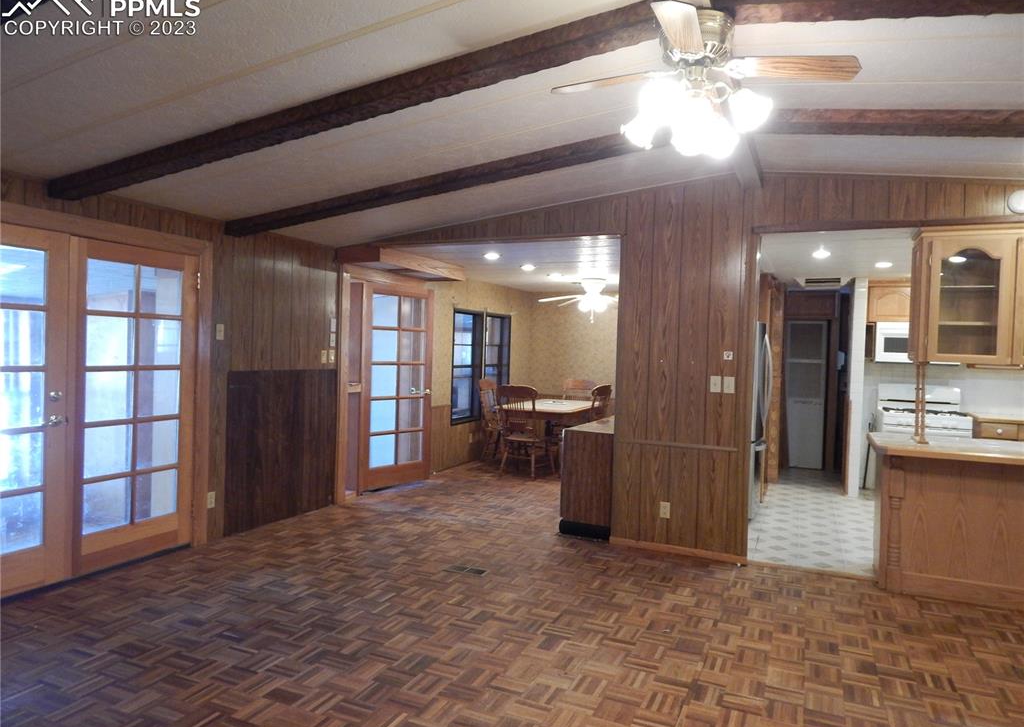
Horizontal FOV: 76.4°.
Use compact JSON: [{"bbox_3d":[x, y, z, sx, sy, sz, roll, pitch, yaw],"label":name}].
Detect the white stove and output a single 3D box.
[{"bbox_3d":[4.304,0.850,6.845,0.760,1.180,0.720,2,1,26],"label":"white stove"}]

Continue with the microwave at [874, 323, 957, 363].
[{"bbox_3d":[4.399,-0.212,7.050,0.760,0.420,0.400,2,1,26],"label":"microwave"}]

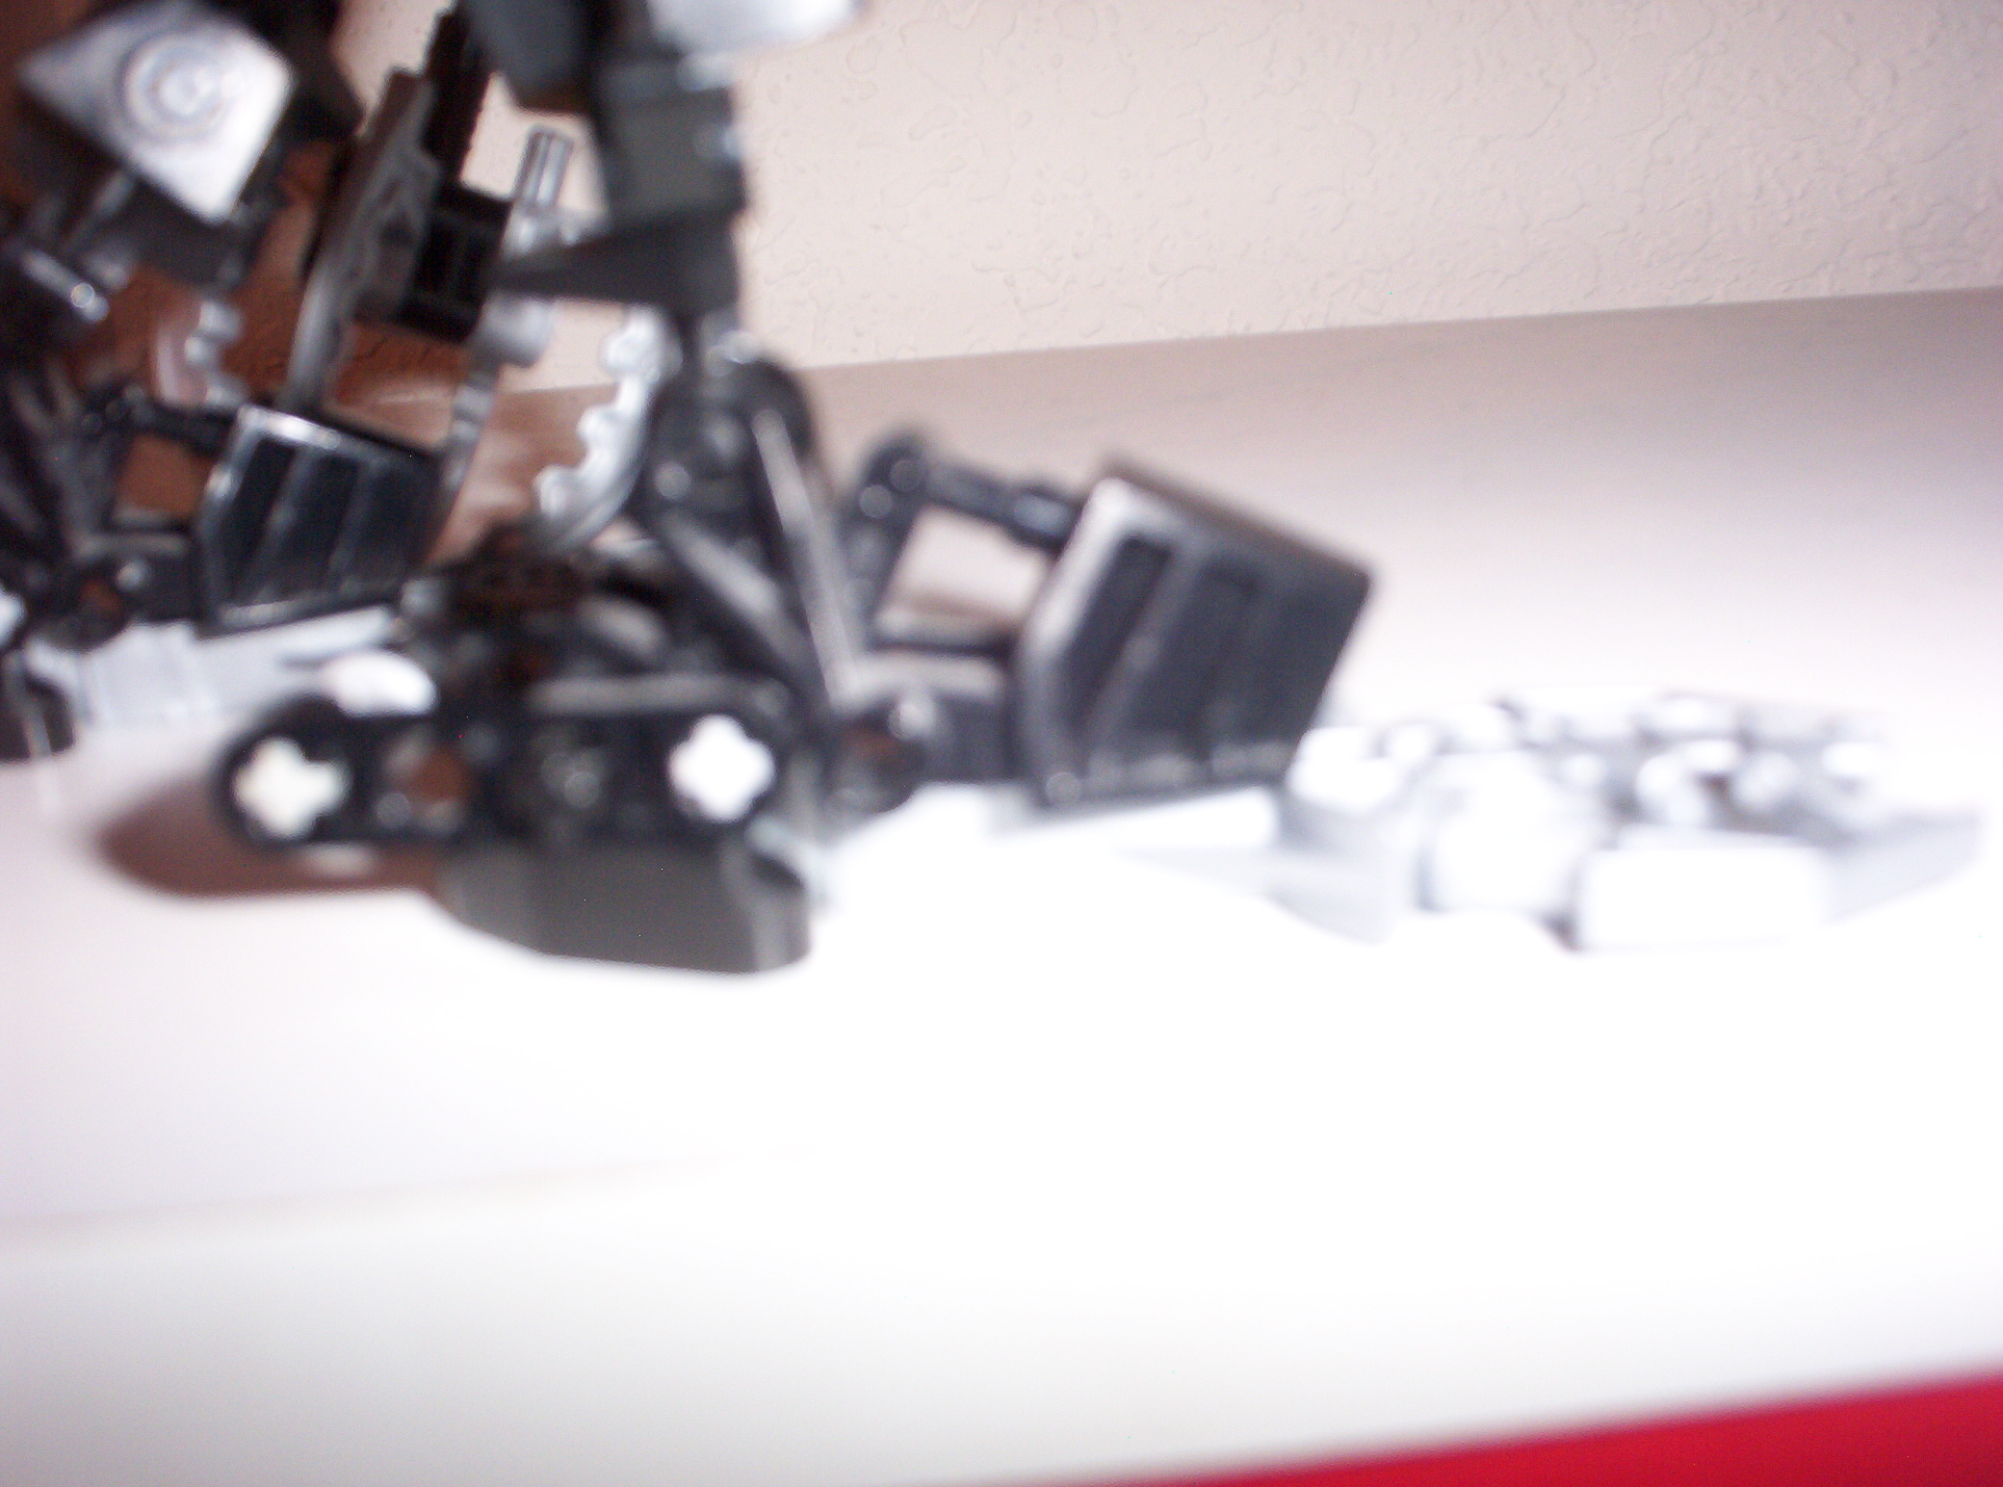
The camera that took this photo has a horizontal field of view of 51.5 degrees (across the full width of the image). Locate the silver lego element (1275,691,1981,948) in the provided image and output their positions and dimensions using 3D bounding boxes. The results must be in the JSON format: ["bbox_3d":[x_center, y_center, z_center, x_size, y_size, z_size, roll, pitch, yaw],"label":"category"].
[{"bbox_3d":[0.038,0.004,0.125,0.040,0.009,0.023,-2,18,1],"label":"silver lego element"}]

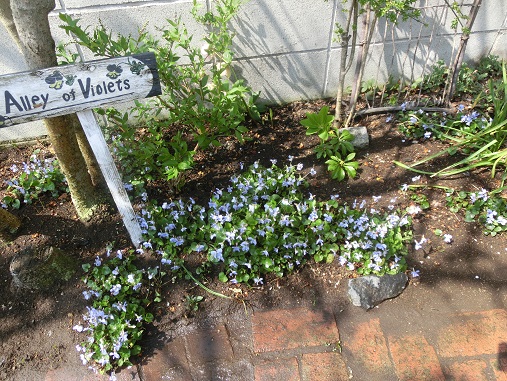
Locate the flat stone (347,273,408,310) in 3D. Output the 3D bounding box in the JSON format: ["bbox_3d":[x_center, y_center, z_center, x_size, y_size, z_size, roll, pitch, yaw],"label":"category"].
[{"bbox_3d":[0.326,0.251,0.941,0.152,0.050,0.085,-15,46,-13],"label":"flat stone"}]

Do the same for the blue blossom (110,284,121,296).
[{"bbox_3d":[-0.337,0.244,0.895,0.026,0.024,0.020,-9,45,-7],"label":"blue blossom"}]

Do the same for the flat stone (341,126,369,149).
[{"bbox_3d":[0.345,-0.180,1.260,0.094,0.042,0.068,-6,45,-4],"label":"flat stone"}]

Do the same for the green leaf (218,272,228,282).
[{"bbox_3d":[-0.079,0.228,0.958,0.026,0.014,0.027,-9,45,-7],"label":"green leaf"}]

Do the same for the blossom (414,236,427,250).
[{"bbox_3d":[0.456,0.145,1.002,0.031,0.028,0.025,-9,45,-7],"label":"blossom"}]

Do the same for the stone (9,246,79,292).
[{"bbox_3d":[-0.546,0.205,0.969,0.168,0.060,0.108,-9,45,-7],"label":"stone"}]

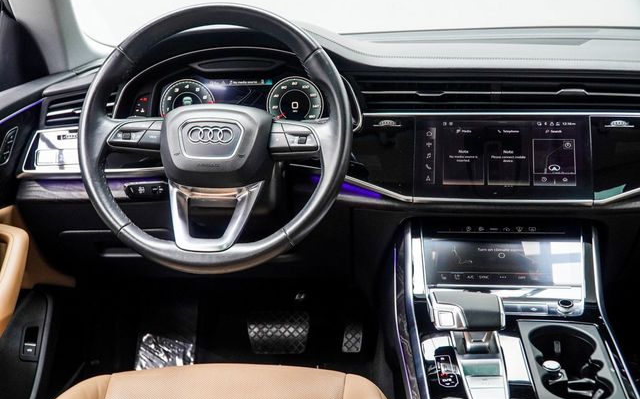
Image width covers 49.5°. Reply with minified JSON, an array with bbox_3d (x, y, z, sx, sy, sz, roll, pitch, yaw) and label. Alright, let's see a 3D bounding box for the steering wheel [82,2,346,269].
[{"bbox_3d":[-0.141,-0.084,0.964,0.375,0.375,0.100,2,-8,4],"label":"steering wheel"}]

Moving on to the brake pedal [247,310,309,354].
[{"bbox_3d":[-0.092,0.289,1.505,0.133,0.098,0.028,-1,-16,3],"label":"brake pedal"}]

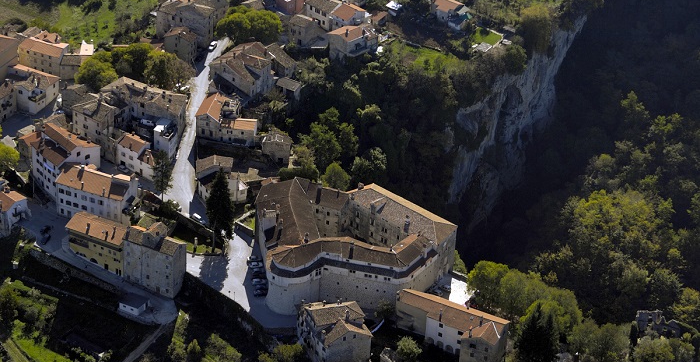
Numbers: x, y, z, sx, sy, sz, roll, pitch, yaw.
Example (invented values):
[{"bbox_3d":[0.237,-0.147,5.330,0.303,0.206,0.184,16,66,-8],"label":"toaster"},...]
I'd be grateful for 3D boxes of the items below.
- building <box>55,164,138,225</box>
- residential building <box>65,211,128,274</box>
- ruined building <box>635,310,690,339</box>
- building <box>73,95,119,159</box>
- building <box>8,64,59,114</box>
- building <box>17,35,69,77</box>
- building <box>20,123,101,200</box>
[{"bbox_3d":[-77.940,3.490,699.650,23.000,14.300,12.500,15,38,15],"label":"building"},{"bbox_3d":[-69.880,16.710,646.610,18.300,11.800,10.500,19,34,26],"label":"residential building"},{"bbox_3d":[92.680,42.520,673.730,16.000,8.000,8.000,9,37,6],"label":"ruined building"},{"bbox_3d":[-81.900,-18.500,727.850,12.000,15.000,10.000,21,40,22],"label":"building"},{"bbox_3d":[-104.120,-29.810,727.620,17.000,7.600,13.810,16,33,22],"label":"building"},{"bbox_3d":[-102.440,-42.230,762.970,14.470,10.710,7.700,15,39,15],"label":"building"},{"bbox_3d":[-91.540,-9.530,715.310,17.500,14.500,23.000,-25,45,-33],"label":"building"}]

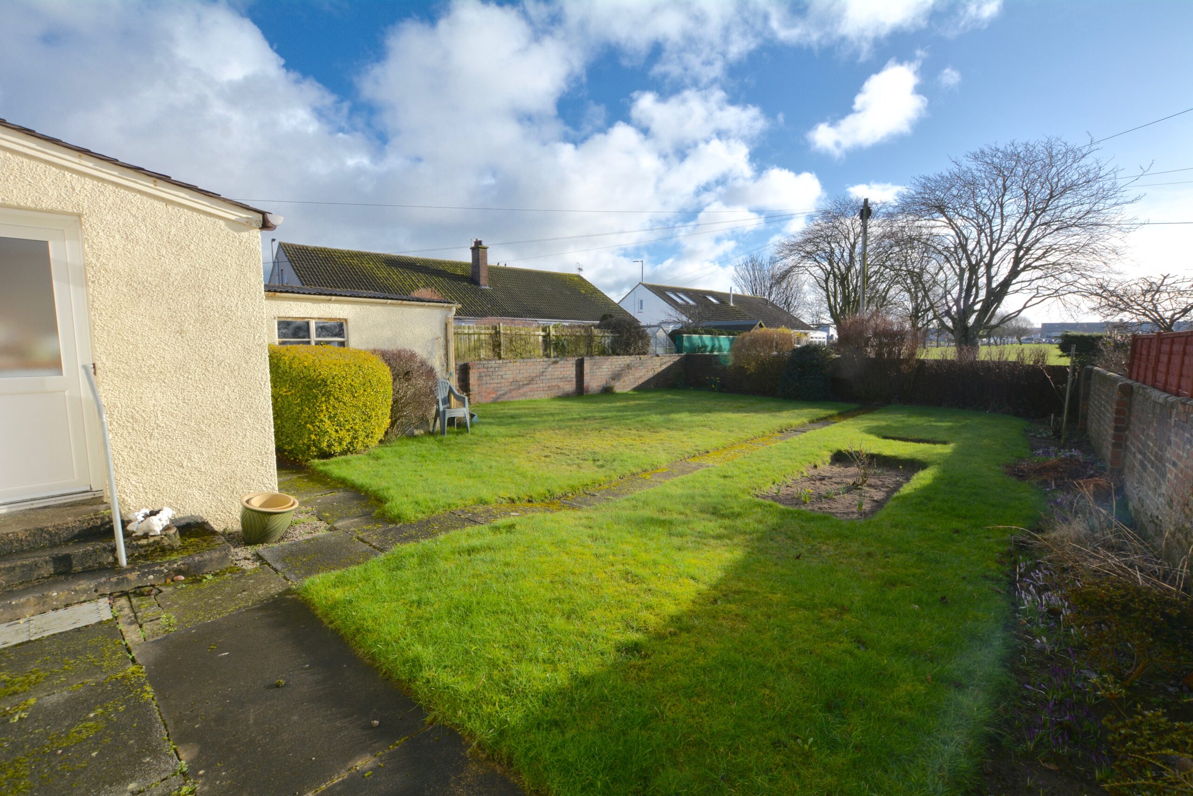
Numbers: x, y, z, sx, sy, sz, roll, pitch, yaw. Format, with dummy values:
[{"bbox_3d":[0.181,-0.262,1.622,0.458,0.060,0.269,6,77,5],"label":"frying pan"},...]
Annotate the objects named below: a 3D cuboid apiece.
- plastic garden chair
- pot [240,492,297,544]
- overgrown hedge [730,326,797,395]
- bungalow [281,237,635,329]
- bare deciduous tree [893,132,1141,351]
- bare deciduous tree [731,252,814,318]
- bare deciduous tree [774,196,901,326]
[{"bbox_3d":[-2.637,0.153,8.961,0.560,0.930,0.580,-6,9,-43],"label":"plastic garden chair"},{"bbox_3d":[-2.700,0.995,4.114,0.420,0.320,0.420,-6,9,-43],"label":"pot"},{"bbox_3d":[5.192,-1.126,15.443,1.100,2.050,1.650,-6,9,-43],"label":"overgrown hedge"},{"bbox_3d":[-7.459,-5.001,27.689,17.152,6.766,10.111,-6,9,-42],"label":"bungalow"},{"bbox_3d":[19.515,-6.803,24.401,8.822,11.368,8.822,5,8,38],"label":"bare deciduous tree"},{"bbox_3d":[19.521,-10.477,56.190,8.666,11.695,8.666,2,7,19],"label":"bare deciduous tree"},{"bbox_3d":[15.214,-7.461,32.377,7.343,10.926,7.343,3,7,25],"label":"bare deciduous tree"}]

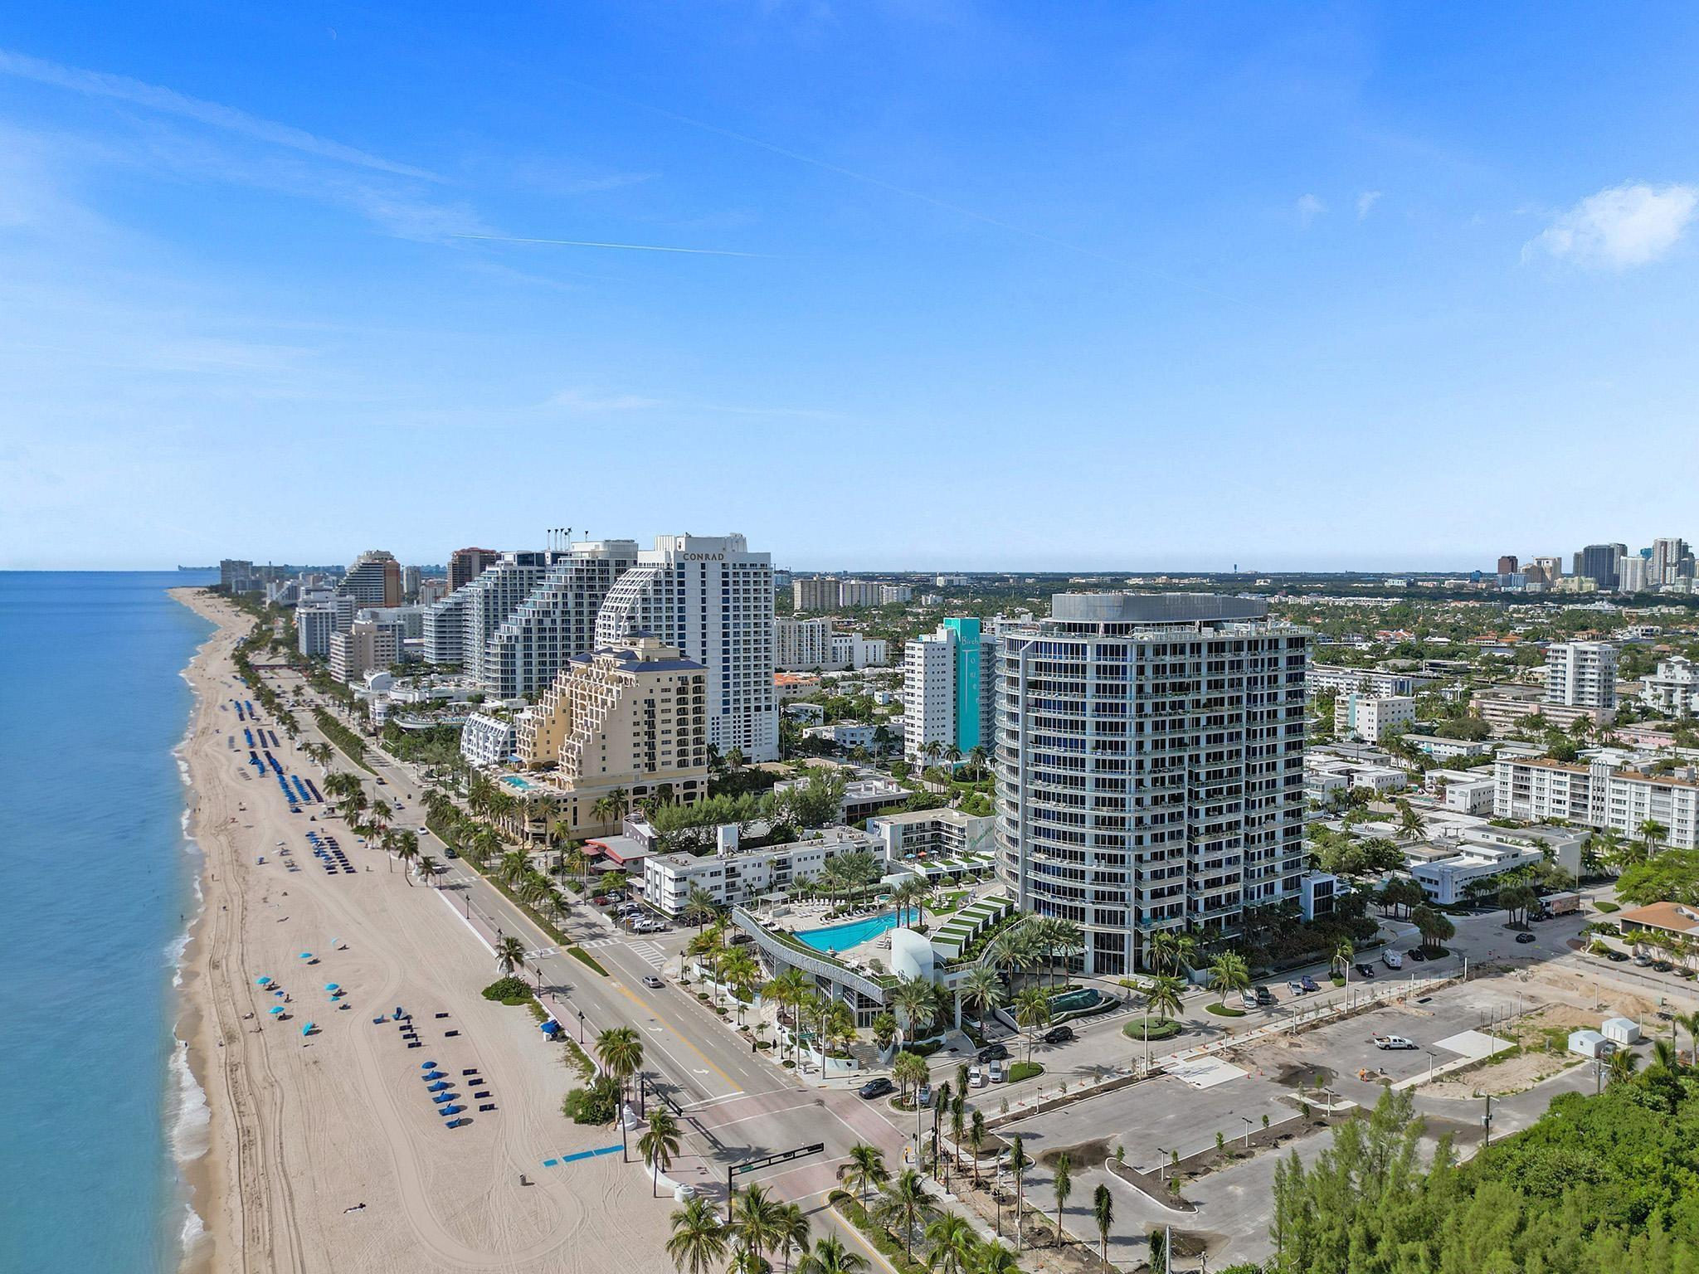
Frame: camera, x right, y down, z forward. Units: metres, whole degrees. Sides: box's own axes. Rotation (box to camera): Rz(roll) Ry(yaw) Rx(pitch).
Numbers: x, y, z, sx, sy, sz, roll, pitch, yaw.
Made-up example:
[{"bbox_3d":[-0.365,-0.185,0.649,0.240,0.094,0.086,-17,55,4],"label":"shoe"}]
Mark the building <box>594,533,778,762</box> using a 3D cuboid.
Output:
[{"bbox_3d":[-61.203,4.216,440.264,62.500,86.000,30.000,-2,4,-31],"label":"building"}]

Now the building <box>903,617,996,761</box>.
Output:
[{"bbox_3d":[41.310,20.054,435.955,42.000,54.500,15.500,-2,4,-31],"label":"building"}]

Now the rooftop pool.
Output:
[{"bbox_3d":[4.045,53.382,213.800,29.800,1.100,13.700,-3,4,-38],"label":"rooftop pool"}]

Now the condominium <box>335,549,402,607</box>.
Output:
[{"bbox_3d":[-463.756,-37.826,1121.063,63.000,88.000,45.000,-2,4,-30],"label":"condominium"}]

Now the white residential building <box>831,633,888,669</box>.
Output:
[{"bbox_3d":[2.151,10.068,838.428,45.000,26.000,18.000,-2,4,-31],"label":"white residential building"}]

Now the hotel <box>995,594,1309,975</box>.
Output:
[{"bbox_3d":[57.729,25.322,236.381,55.000,68.000,38.000,-2,4,-31],"label":"hotel"}]

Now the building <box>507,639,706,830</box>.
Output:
[{"bbox_3d":[-77.738,25.379,350.942,50.000,54.500,62.000,-2,4,-31],"label":"building"}]

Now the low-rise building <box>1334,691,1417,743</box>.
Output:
[{"bbox_3d":[220.130,34.476,493.629,24.995,19.098,20.073,-2,4,-32],"label":"low-rise building"}]

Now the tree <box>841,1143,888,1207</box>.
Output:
[{"bbox_3d":[1.726,61.413,132.920,5.402,8.487,5.402,0,3,0],"label":"tree"}]

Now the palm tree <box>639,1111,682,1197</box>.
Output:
[{"bbox_3d":[-22.057,60.242,137.064,5.108,10.329,5.108,0,3,0],"label":"palm tree"}]

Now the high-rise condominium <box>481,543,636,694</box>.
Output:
[{"bbox_3d":[-113.804,3.737,470.482,59.324,83.236,23.000,-1,4,-12],"label":"high-rise condominium"}]

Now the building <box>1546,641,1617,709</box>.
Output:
[{"bbox_3d":[352.329,21.221,566.848,14.845,36.798,25.067,-2,4,-32],"label":"building"}]

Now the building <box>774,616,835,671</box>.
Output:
[{"bbox_3d":[-35.463,5.663,823.417,45.500,37.000,21.000,-2,4,-31],"label":"building"}]

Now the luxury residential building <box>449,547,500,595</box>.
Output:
[{"bbox_3d":[-404.009,-49.581,1262.896,50.000,94.000,25.000,-2,4,-31],"label":"luxury residential building"}]

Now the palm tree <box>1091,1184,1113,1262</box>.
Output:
[{"bbox_3d":[26.302,61.419,121.922,1.928,9.792,1.928,0,3,0],"label":"palm tree"}]

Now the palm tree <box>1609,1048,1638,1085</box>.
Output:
[{"bbox_3d":[107.229,60.042,163.149,4.800,7.500,4.800,-2,4,-31],"label":"palm tree"}]

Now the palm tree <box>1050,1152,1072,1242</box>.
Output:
[{"bbox_3d":[22.839,60.834,127.579,2.400,10.200,2.400,0,3,0],"label":"palm tree"}]

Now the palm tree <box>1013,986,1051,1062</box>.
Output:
[{"bbox_3d":[26.527,57.259,172.754,5.300,11.900,5.300,0,3,0],"label":"palm tree"}]

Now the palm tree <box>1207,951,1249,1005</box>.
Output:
[{"bbox_3d":[63.376,57.198,196.733,7.104,9.266,7.104,0,3,0],"label":"palm tree"}]

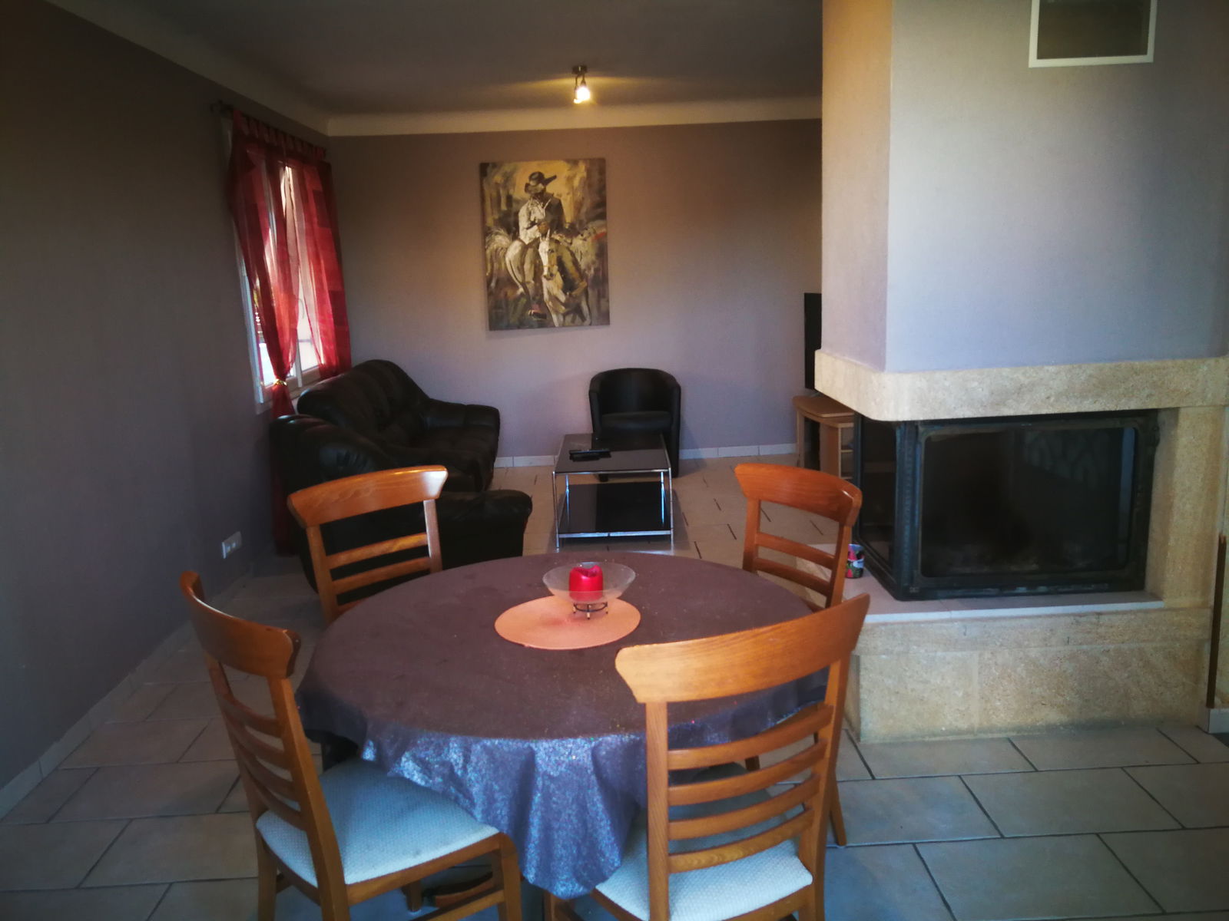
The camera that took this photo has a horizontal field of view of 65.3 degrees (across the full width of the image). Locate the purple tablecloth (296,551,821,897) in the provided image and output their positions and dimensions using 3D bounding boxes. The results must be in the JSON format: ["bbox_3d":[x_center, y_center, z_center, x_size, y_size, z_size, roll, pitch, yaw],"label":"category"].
[{"bbox_3d":[-0.110,0.501,2.170,1.130,0.280,1.130,-3,12,-1],"label":"purple tablecloth"}]

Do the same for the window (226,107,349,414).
[{"bbox_3d":[-1.907,-1.137,5.632,0.120,1.480,1.680,-2,12,-1],"label":"window"}]

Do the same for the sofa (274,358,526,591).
[{"bbox_3d":[-1.240,-0.052,5.766,1.250,0.920,2.500,-3,12,-1],"label":"sofa"}]

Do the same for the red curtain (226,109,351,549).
[{"bbox_3d":[-1.822,-0.770,5.671,0.140,2.200,1.950,-2,12,-1],"label":"red curtain"}]

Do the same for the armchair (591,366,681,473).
[{"bbox_3d":[0.143,-0.271,6.816,0.640,0.720,0.580,-3,12,-5],"label":"armchair"}]

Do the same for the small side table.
[{"bbox_3d":[1.531,-0.151,6.658,0.480,0.450,1.000,-2,12,-1],"label":"small side table"}]

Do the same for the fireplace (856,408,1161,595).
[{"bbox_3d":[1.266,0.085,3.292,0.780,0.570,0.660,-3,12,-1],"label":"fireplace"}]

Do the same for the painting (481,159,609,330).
[{"bbox_3d":[-0.500,-1.581,7.052,0.900,1.200,0.030,-3,12,-1],"label":"painting"}]

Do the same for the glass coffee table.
[{"bbox_3d":[-0.004,0.166,5.419,0.600,0.455,1.050,-2,12,2],"label":"glass coffee table"}]

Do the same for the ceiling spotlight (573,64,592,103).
[{"bbox_3d":[-0.186,-2.158,5.514,0.110,0.190,0.150,-3,12,-1],"label":"ceiling spotlight"}]

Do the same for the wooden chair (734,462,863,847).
[{"bbox_3d":[0.316,0.551,2.510,0.480,0.955,0.465,-10,14,-33],"label":"wooden chair"}]

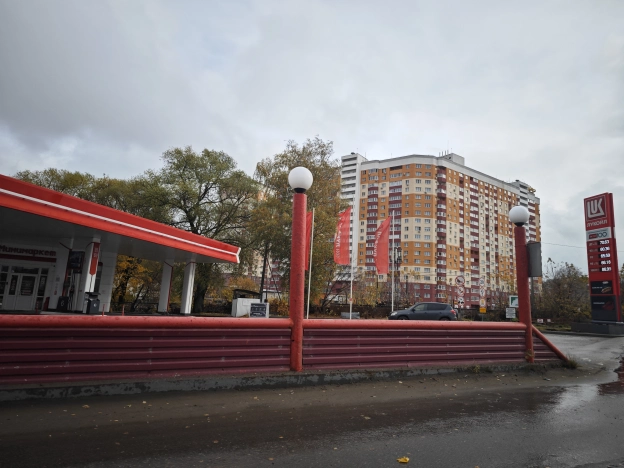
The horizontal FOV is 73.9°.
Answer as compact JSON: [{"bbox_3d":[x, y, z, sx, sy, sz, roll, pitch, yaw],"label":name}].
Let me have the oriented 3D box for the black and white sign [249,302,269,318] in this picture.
[{"bbox_3d":[-3.328,4.885,26.095,1.150,1.035,0.300,2,-11,6],"label":"black and white sign"}]

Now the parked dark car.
[{"bbox_3d":[7.378,5.411,27.551,4.420,1.690,1.820,1,-11,11],"label":"parked dark car"}]

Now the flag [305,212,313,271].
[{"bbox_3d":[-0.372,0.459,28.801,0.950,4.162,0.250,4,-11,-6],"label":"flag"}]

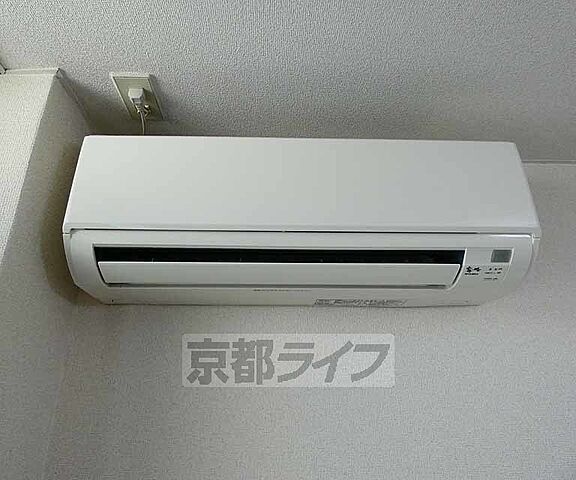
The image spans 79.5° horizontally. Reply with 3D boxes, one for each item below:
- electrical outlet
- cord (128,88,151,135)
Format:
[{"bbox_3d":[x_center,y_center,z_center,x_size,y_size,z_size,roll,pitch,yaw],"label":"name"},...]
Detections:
[{"bbox_3d":[-0.300,-0.290,0.706,0.070,0.009,0.120,2,-20,-4],"label":"electrical outlet"},{"bbox_3d":[-0.292,-0.250,0.695,0.034,0.068,0.074,1,-20,-2],"label":"cord"}]

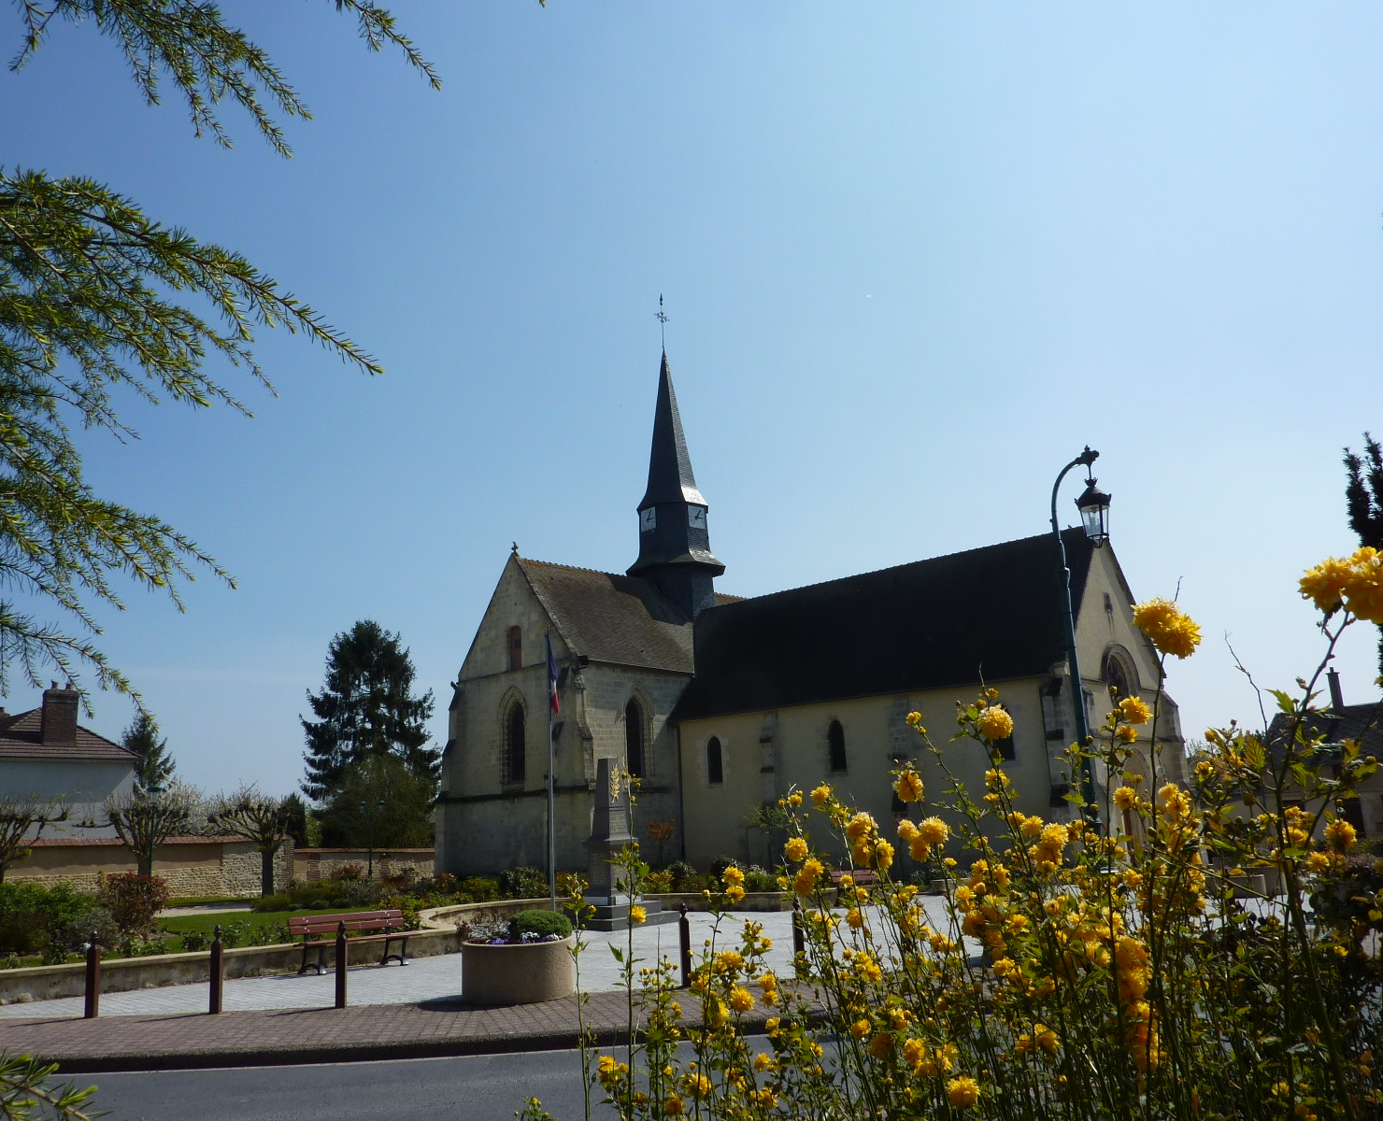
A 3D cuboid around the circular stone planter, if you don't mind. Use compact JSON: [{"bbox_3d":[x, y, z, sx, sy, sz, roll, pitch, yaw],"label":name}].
[{"bbox_3d":[-2.191,5.178,13.714,1.386,0.671,1.386,0,-14,-9],"label":"circular stone planter"}]

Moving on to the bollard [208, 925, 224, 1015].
[{"bbox_3d":[-5.873,5.061,13.371,0.128,1.032,0.128,-2,-13,-5],"label":"bollard"}]

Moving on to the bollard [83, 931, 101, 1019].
[{"bbox_3d":[-7.308,5.067,13.203,0.120,0.999,0.120,0,-14,-6],"label":"bollard"}]

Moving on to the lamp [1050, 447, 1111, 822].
[{"bbox_3d":[5.387,1.852,14.202,0.500,6.859,1.280,2,-14,-16],"label":"lamp"}]

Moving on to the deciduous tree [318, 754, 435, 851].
[{"bbox_3d":[-15.267,12.325,52.191,5.663,5.889,5.663,2,-14,-16],"label":"deciduous tree"}]

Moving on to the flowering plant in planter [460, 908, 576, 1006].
[{"bbox_3d":[-2.222,4.992,13.741,1.500,1.020,1.500,-3,-13,0],"label":"flowering plant in planter"}]

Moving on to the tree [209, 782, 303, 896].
[{"bbox_3d":[-13.030,8.357,32.244,2.663,3.364,2.663,3,-15,-21],"label":"tree"}]

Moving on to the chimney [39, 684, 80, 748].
[{"bbox_3d":[-25.105,6.137,43.023,1.350,2.360,0.650,9,-17,-41],"label":"chimney"}]

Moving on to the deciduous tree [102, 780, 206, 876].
[{"bbox_3d":[-15.018,7.877,30.113,2.617,3.414,2.617,5,-15,-25],"label":"deciduous tree"}]

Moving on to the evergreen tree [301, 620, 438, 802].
[{"bbox_3d":[-17.489,9.962,59.497,7.500,13.492,7.500,-3,-13,0],"label":"evergreen tree"}]

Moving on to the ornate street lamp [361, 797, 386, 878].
[{"bbox_3d":[-13.150,11.553,44.702,1.050,3.310,0.320,-2,-13,-5],"label":"ornate street lamp"}]

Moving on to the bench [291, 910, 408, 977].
[{"bbox_3d":[-5.135,5.932,16.666,1.912,0.805,0.641,11,-19,-43],"label":"bench"}]

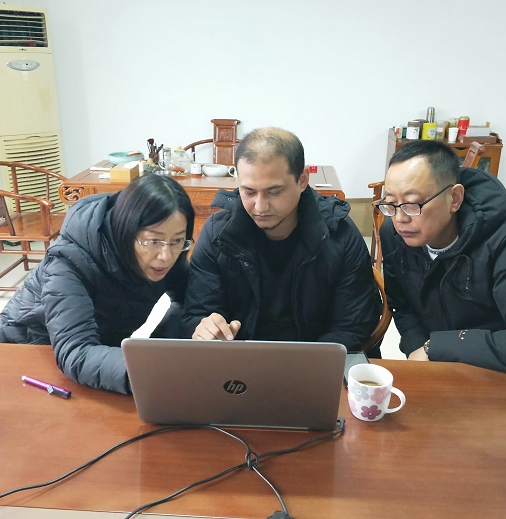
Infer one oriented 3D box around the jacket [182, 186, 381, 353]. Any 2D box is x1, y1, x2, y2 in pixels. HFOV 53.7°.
[{"bbox_3d":[0.075,0.099,1.428,0.560,0.620,0.560,2,21,6],"label":"jacket"}]

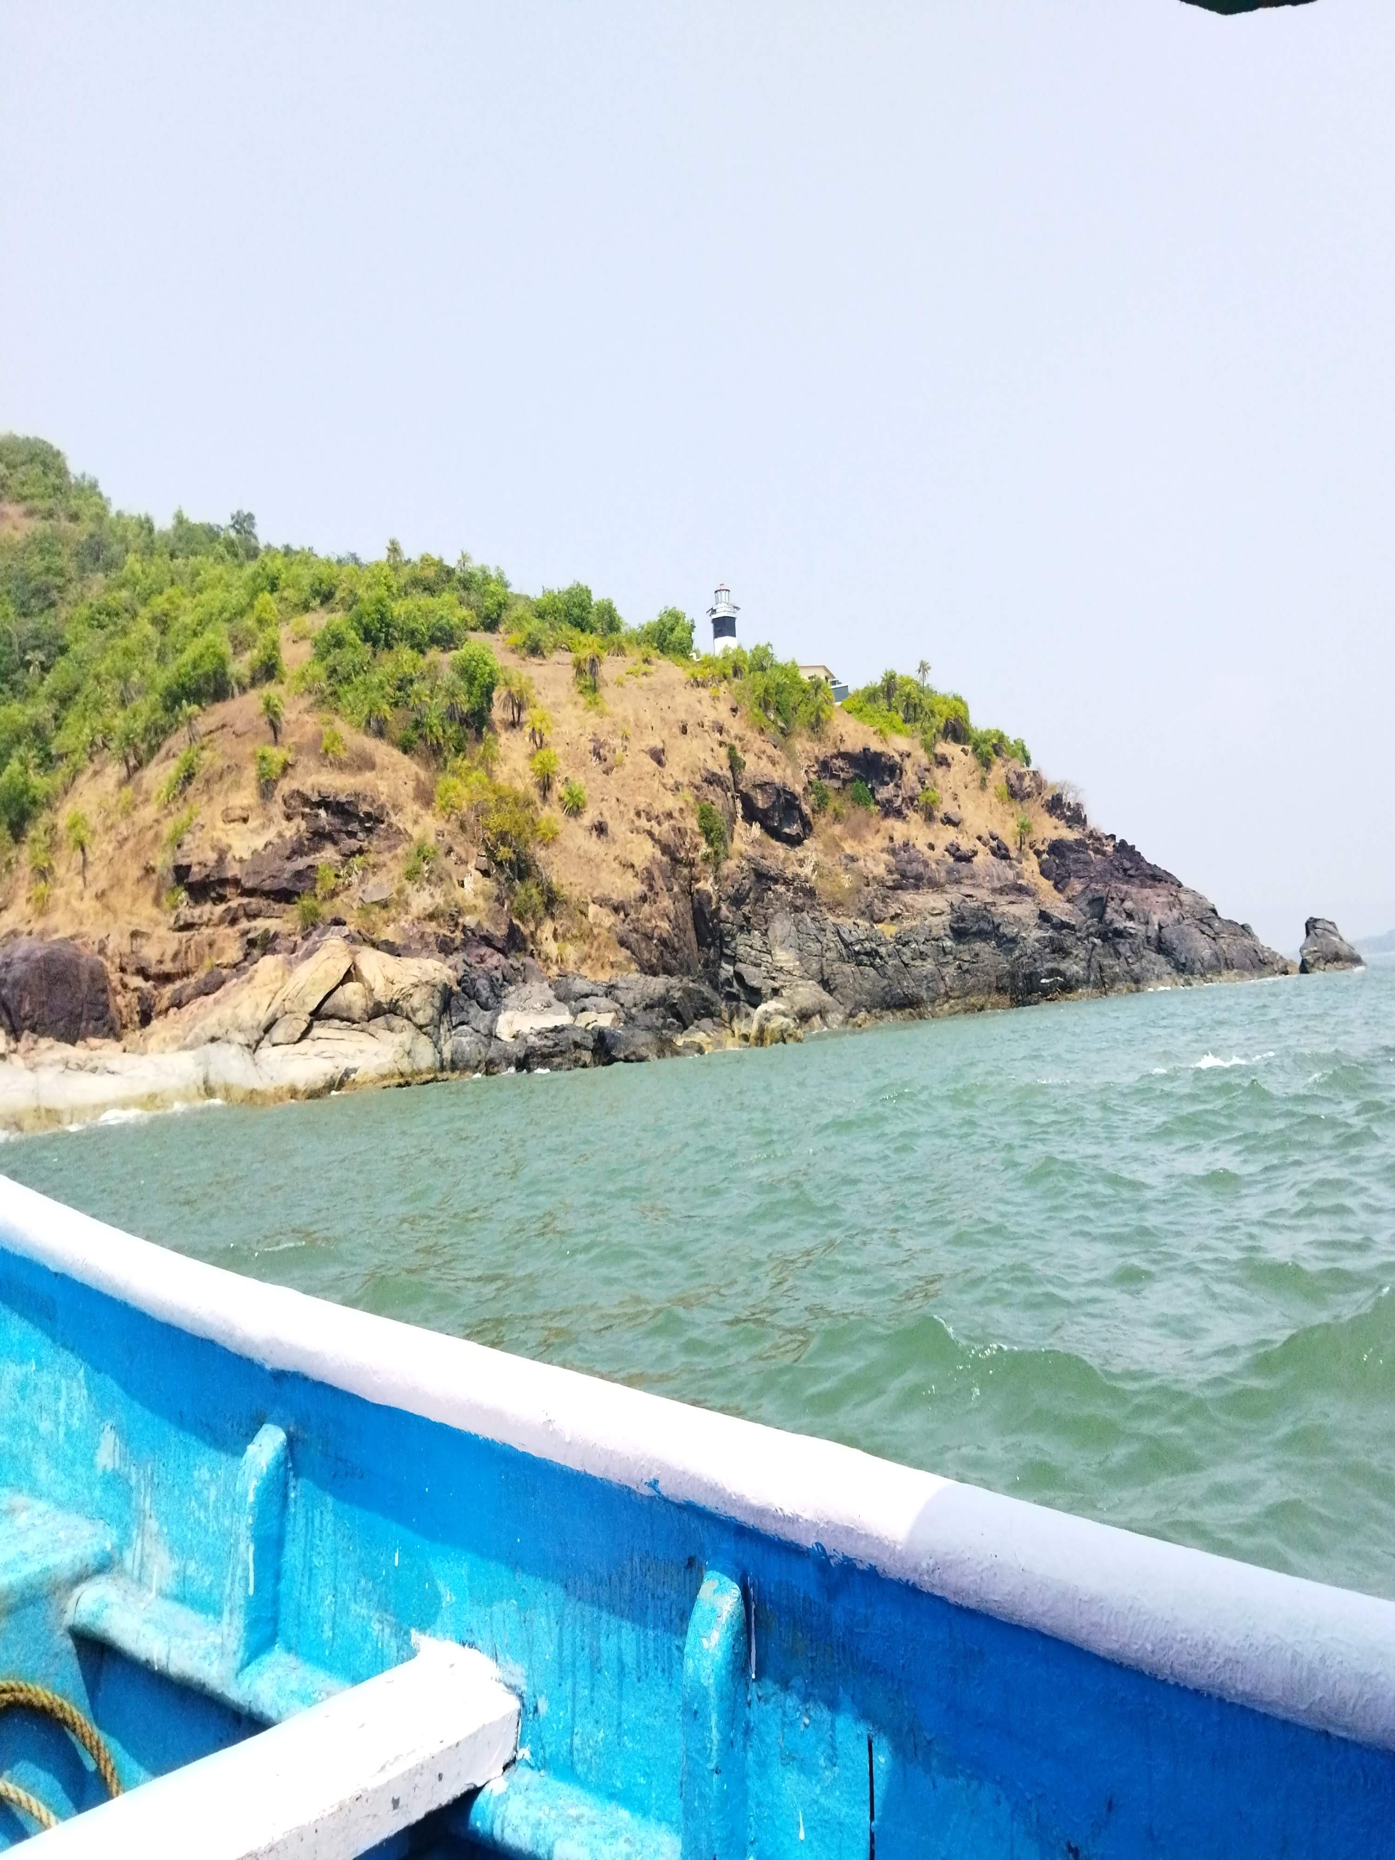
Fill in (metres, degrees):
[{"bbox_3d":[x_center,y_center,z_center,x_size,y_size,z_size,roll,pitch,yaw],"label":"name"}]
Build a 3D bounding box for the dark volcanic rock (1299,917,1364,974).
[{"bbox_3d":[58.190,1.470,133.000,5.300,4.700,4.600,-8,-4,23],"label":"dark volcanic rock"}]

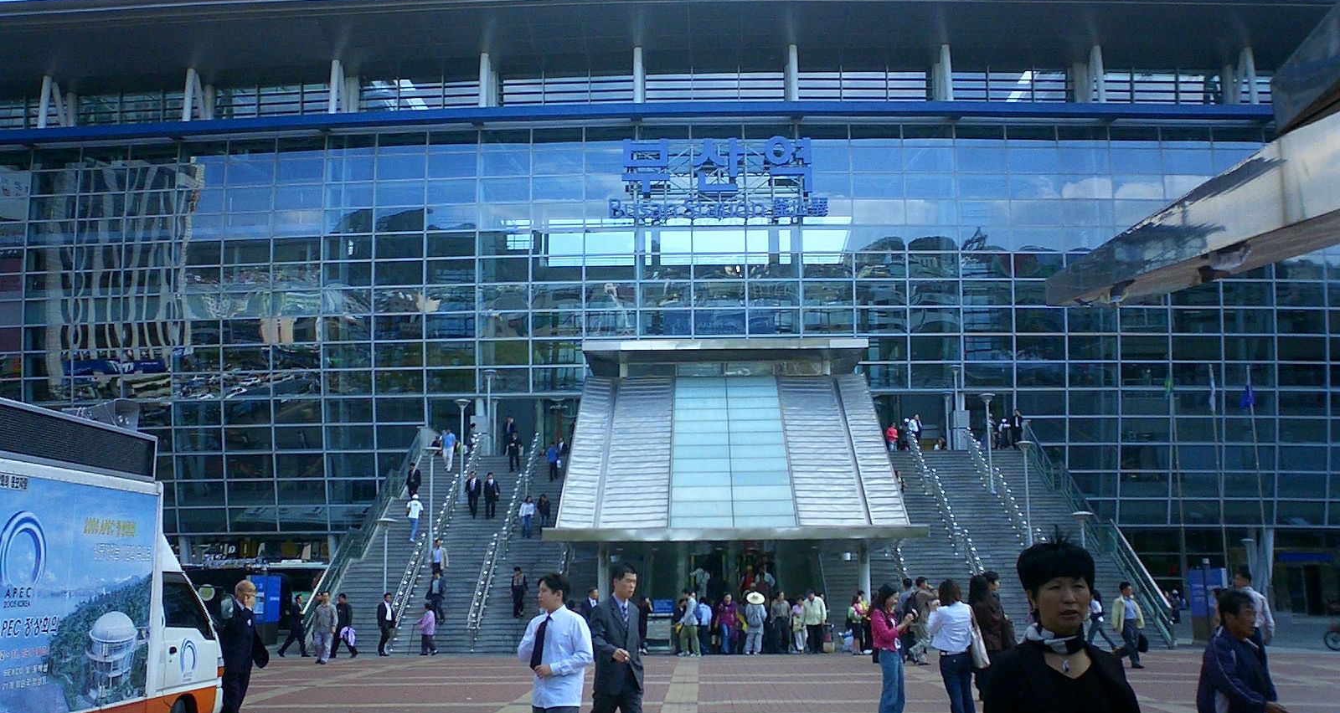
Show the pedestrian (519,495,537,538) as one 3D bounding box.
[{"bbox_3d":[-5.060,5.715,51.126,0.560,1.525,0.380,0,-10,-6],"label":"pedestrian"}]

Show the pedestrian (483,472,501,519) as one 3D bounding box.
[{"bbox_3d":[-6.076,4.754,48.902,0.520,1.620,0.420,-1,-10,0],"label":"pedestrian"}]

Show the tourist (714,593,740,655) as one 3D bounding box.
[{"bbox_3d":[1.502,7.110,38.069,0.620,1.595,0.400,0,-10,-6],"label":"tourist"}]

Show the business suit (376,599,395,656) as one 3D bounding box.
[{"bbox_3d":[-7.818,7.442,39.422,0.500,1.465,0.400,3,-10,-22],"label":"business suit"}]

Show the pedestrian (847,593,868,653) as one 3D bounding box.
[{"bbox_3d":[4.880,7.013,37.605,0.520,1.554,0.460,-3,-10,14],"label":"pedestrian"}]

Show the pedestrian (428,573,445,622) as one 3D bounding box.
[{"bbox_3d":[-6.799,7.035,41.620,0.500,1.500,0.420,0,-10,-3],"label":"pedestrian"}]

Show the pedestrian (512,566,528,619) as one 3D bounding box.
[{"bbox_3d":[-4.414,6.944,42.148,0.500,1.550,0.380,0,-10,-2],"label":"pedestrian"}]

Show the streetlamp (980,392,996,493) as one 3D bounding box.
[{"bbox_3d":[11.863,3.200,53.257,0.550,3.752,0.550,-1,-10,1],"label":"streetlamp"}]

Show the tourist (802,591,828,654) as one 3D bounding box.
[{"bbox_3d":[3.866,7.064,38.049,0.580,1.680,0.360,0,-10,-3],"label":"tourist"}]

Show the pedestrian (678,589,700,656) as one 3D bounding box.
[{"bbox_3d":[0.519,6.935,37.228,0.580,1.686,0.480,0,-10,-5],"label":"pedestrian"}]

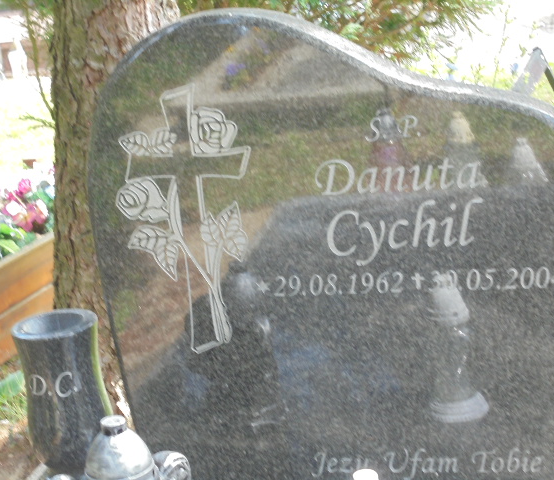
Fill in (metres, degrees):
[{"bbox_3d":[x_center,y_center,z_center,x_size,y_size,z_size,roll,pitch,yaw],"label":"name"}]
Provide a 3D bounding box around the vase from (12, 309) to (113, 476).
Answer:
[{"bbox_3d":[-0.343,0.254,2.497,0.140,0.250,0.140,-3,17,8],"label":"vase"}]

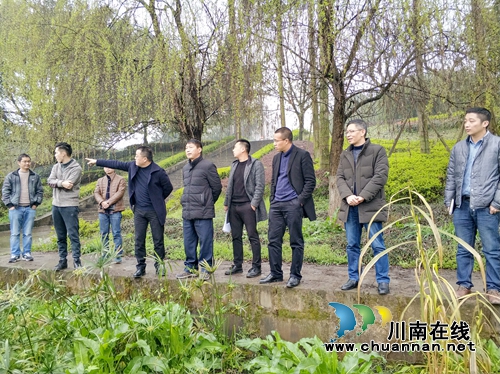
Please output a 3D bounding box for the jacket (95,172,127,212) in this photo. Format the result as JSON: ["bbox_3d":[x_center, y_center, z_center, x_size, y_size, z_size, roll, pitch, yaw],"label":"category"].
[{"bbox_3d":[-2.184,0.086,6.100,0.490,0.630,0.340,0,-2,-10],"label":"jacket"}]

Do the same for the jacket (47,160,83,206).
[{"bbox_3d":[-2.538,-0.062,5.330,0.480,0.650,0.360,0,-2,12],"label":"jacket"}]

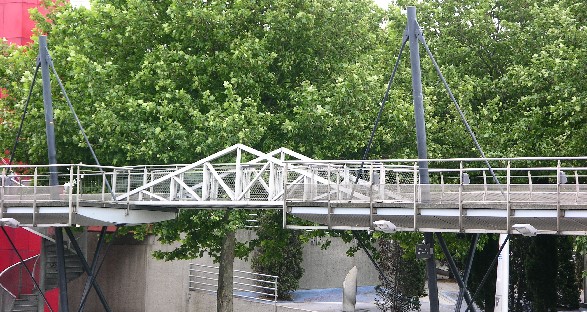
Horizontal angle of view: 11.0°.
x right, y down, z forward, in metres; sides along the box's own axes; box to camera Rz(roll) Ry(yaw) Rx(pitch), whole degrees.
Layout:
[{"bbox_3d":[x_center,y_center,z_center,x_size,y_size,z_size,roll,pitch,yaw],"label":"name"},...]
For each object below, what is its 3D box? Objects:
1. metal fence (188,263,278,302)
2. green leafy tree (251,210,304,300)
[{"bbox_3d":[-1.955,4.037,97.000,0.100,1.100,4.300,1,-1,-41],"label":"metal fence"},{"bbox_3d":[-0.499,3.141,98.300,1.740,3.050,1.700,0,-1,0],"label":"green leafy tree"}]

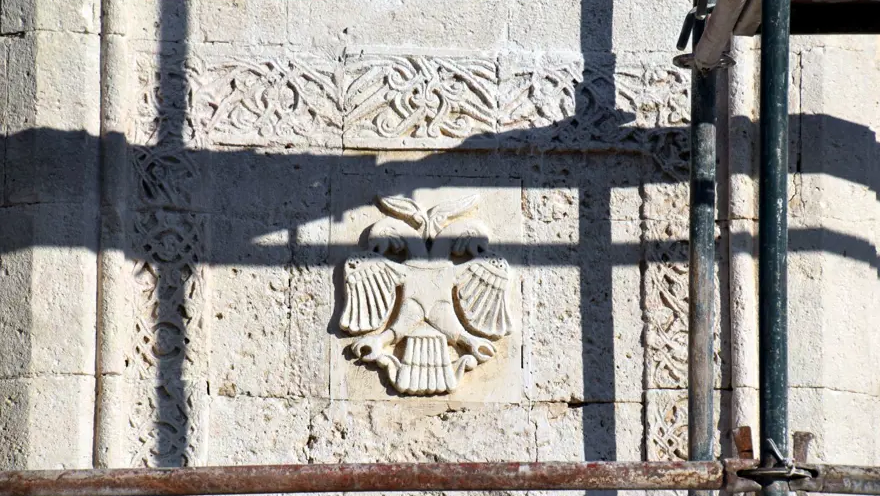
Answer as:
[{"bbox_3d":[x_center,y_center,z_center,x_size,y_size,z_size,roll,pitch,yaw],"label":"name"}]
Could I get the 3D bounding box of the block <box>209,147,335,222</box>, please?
[{"bbox_3d":[-0.338,-0.110,10.931,0.245,0.149,0.160,1,-12,-2],"label":"block"}]

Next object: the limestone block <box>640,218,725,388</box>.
[{"bbox_3d":[0.479,0.129,10.900,0.164,0.345,0.160,1,-12,-2],"label":"limestone block"}]

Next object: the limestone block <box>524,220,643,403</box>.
[{"bbox_3d":[0.281,0.139,10.905,0.235,0.365,0.160,1,-12,-2],"label":"limestone block"}]

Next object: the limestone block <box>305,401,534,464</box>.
[{"bbox_3d":[-0.038,0.389,10.842,0.445,0.155,0.160,1,-12,-2],"label":"limestone block"}]

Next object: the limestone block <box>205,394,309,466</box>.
[{"bbox_3d":[-0.356,0.385,10.830,0.199,0.163,0.160,1,-12,-2],"label":"limestone block"}]

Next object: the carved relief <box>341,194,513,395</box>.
[{"bbox_3d":[-0.027,0.096,10.810,0.338,0.404,0.050,1,-12,-2],"label":"carved relief"}]

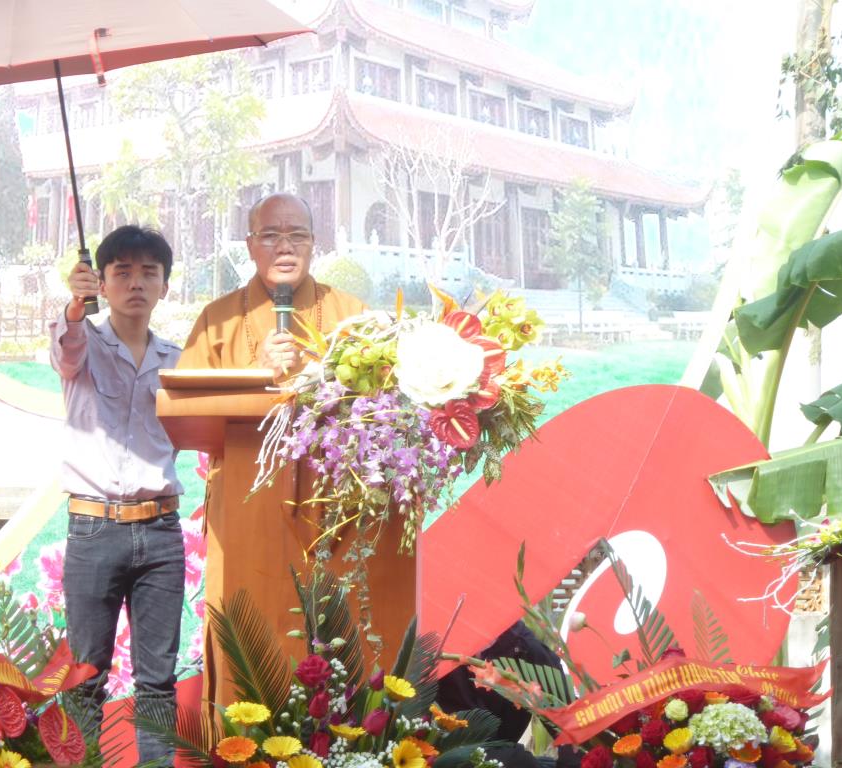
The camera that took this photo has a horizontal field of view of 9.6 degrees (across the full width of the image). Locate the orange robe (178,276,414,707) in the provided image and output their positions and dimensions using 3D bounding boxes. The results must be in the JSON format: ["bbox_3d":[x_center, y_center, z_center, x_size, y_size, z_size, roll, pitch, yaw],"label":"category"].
[{"bbox_3d":[-0.345,0.420,12.600,0.560,1.360,0.400,0,0,-5],"label":"orange robe"}]

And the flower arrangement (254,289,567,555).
[{"bbox_3d":[-0.025,0.100,12.050,0.750,0.660,0.420,0,0,-8],"label":"flower arrangement"}]

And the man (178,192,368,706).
[{"bbox_3d":[-0.345,0.335,12.600,0.560,1.630,0.400,0,0,-5],"label":"man"}]

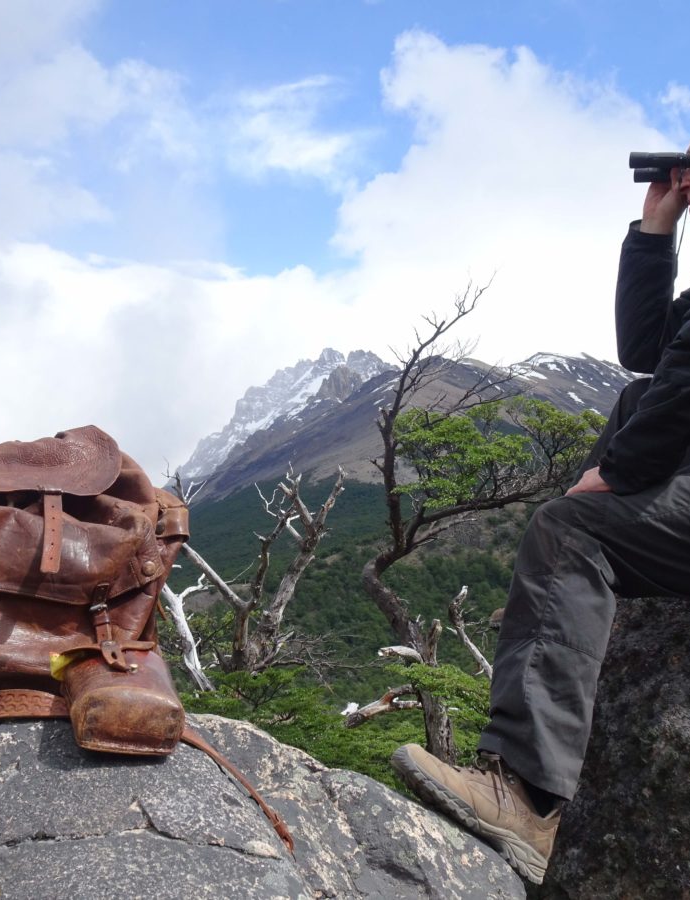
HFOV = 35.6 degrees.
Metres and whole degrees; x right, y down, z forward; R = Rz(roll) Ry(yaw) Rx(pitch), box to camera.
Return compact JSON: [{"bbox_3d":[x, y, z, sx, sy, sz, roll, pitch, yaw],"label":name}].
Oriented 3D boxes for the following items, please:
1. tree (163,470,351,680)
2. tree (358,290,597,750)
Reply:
[{"bbox_3d":[-0.550,0.789,6.600,1.155,1.400,0.900,0,-5,0],"label":"tree"},{"bbox_3d":[0.779,0.497,6.000,1.440,2.864,1.300,0,-5,0],"label":"tree"}]

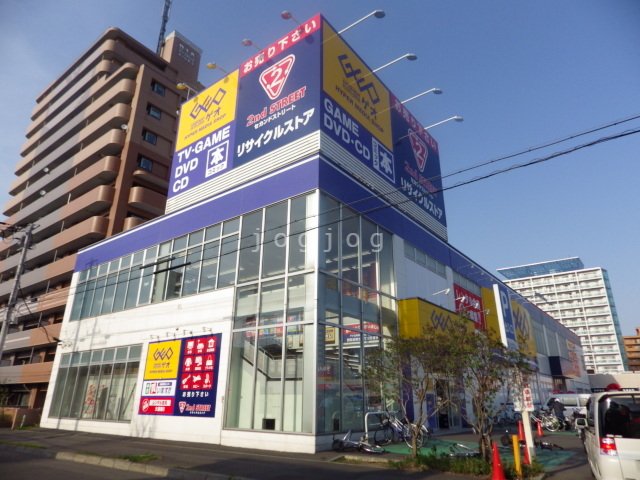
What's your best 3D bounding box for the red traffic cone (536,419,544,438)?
[{"bbox_3d":[9.497,8.147,17.637,0.380,0.700,0.380,-10,-23,24],"label":"red traffic cone"}]

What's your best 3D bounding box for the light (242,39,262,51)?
[{"bbox_3d":[-3.183,-9.310,19.735,0.450,0.380,1.000,-15,-25,35],"label":"light"}]

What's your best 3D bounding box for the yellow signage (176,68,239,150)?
[{"bbox_3d":[-6.125,-6.871,21.913,4.850,3.100,0.200,-15,-25,35],"label":"yellow signage"}]

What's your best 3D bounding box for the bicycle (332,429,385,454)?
[{"bbox_3d":[1.199,6.287,12.694,1.600,0.500,0.900,5,-4,-13],"label":"bicycle"}]

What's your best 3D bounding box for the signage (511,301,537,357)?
[{"bbox_3d":[18.621,8.251,37.074,0.250,4.200,6.500,-15,-25,35],"label":"signage"}]

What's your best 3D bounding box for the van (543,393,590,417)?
[{"bbox_3d":[17.103,11.053,26.600,4.600,1.950,1.700,-15,-25,35],"label":"van"}]

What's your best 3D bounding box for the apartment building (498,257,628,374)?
[{"bbox_3d":[83.476,31.993,143.098,34.500,45.000,18.000,-14,-25,34],"label":"apartment building"}]

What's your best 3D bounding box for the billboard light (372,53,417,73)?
[{"bbox_3d":[4.026,-9.623,22.064,2.650,0.450,0.550,-15,-26,35],"label":"billboard light"}]

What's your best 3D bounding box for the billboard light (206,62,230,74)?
[{"bbox_3d":[-5.556,-9.323,22.085,0.550,0.450,1.500,-14,-25,34],"label":"billboard light"}]

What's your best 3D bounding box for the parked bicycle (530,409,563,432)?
[{"bbox_3d":[11.265,9.159,20.666,1.750,1.050,0.560,-14,-25,34],"label":"parked bicycle"}]

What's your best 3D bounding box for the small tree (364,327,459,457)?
[{"bbox_3d":[2.899,4.692,12.887,2.900,3.850,2.700,-4,-21,11],"label":"small tree"}]

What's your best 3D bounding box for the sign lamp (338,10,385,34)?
[{"bbox_3d":[1.859,-9.881,18.666,2.350,0.380,0.450,-15,-25,35],"label":"sign lamp"}]

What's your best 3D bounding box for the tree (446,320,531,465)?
[{"bbox_3d":[5.072,4.325,12.169,2.600,4.050,2.500,-8,-22,20],"label":"tree"}]

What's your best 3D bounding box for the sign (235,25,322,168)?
[{"bbox_3d":[-2.067,-7.008,19.577,5.350,6.450,0.250,-14,-25,34],"label":"sign"}]

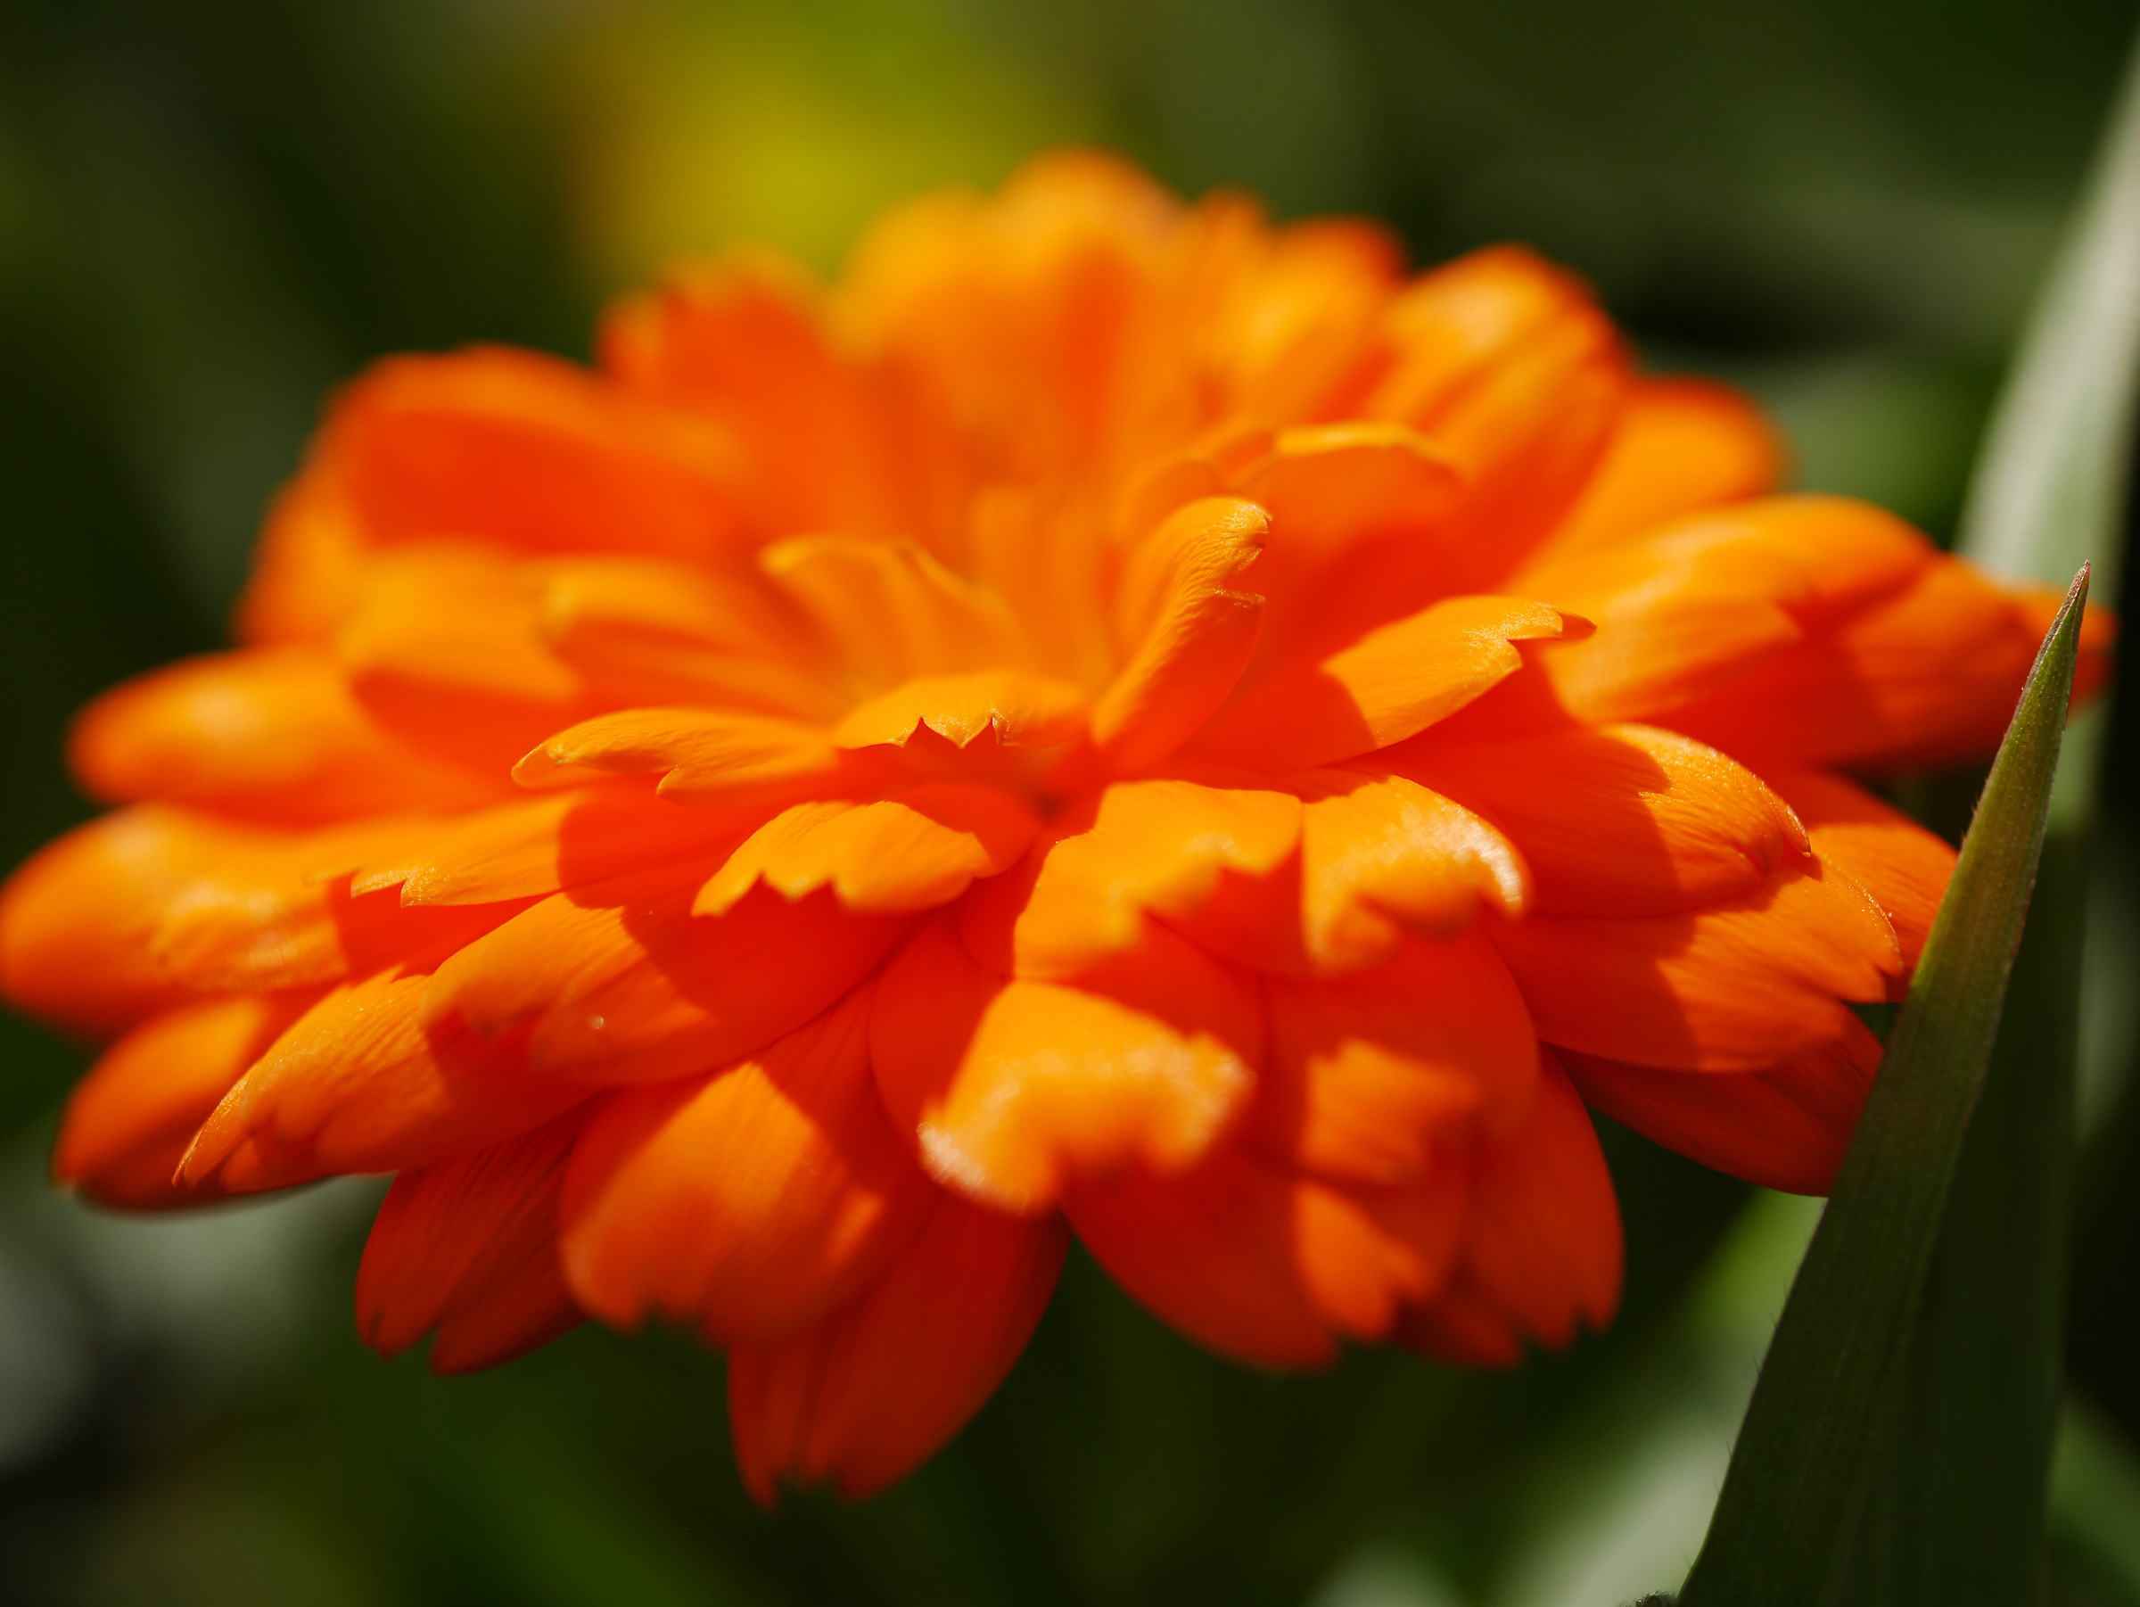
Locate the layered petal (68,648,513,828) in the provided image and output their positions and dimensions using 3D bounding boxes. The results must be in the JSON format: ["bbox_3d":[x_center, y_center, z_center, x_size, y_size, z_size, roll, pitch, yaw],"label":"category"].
[{"bbox_3d":[-0.025,-0.002,0.119,0.014,0.003,0.009,4,31,12],"label":"layered petal"}]

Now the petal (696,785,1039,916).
[{"bbox_3d":[-0.006,0.001,0.109,0.010,0.003,0.007,-17,32,-33],"label":"petal"}]

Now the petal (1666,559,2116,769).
[{"bbox_3d":[0.026,-0.004,0.117,0.014,0.003,0.009,-11,31,-12],"label":"petal"}]

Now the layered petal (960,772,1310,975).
[{"bbox_3d":[0.002,0.002,0.107,0.009,0.003,0.009,-11,24,-11],"label":"layered petal"}]

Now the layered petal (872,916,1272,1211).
[{"bbox_3d":[0.000,0.007,0.102,0.010,0.003,0.011,-9,36,-8],"label":"layered petal"}]

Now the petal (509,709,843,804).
[{"bbox_3d":[-0.012,-0.001,0.113,0.010,0.003,0.005,1,28,-15],"label":"petal"}]

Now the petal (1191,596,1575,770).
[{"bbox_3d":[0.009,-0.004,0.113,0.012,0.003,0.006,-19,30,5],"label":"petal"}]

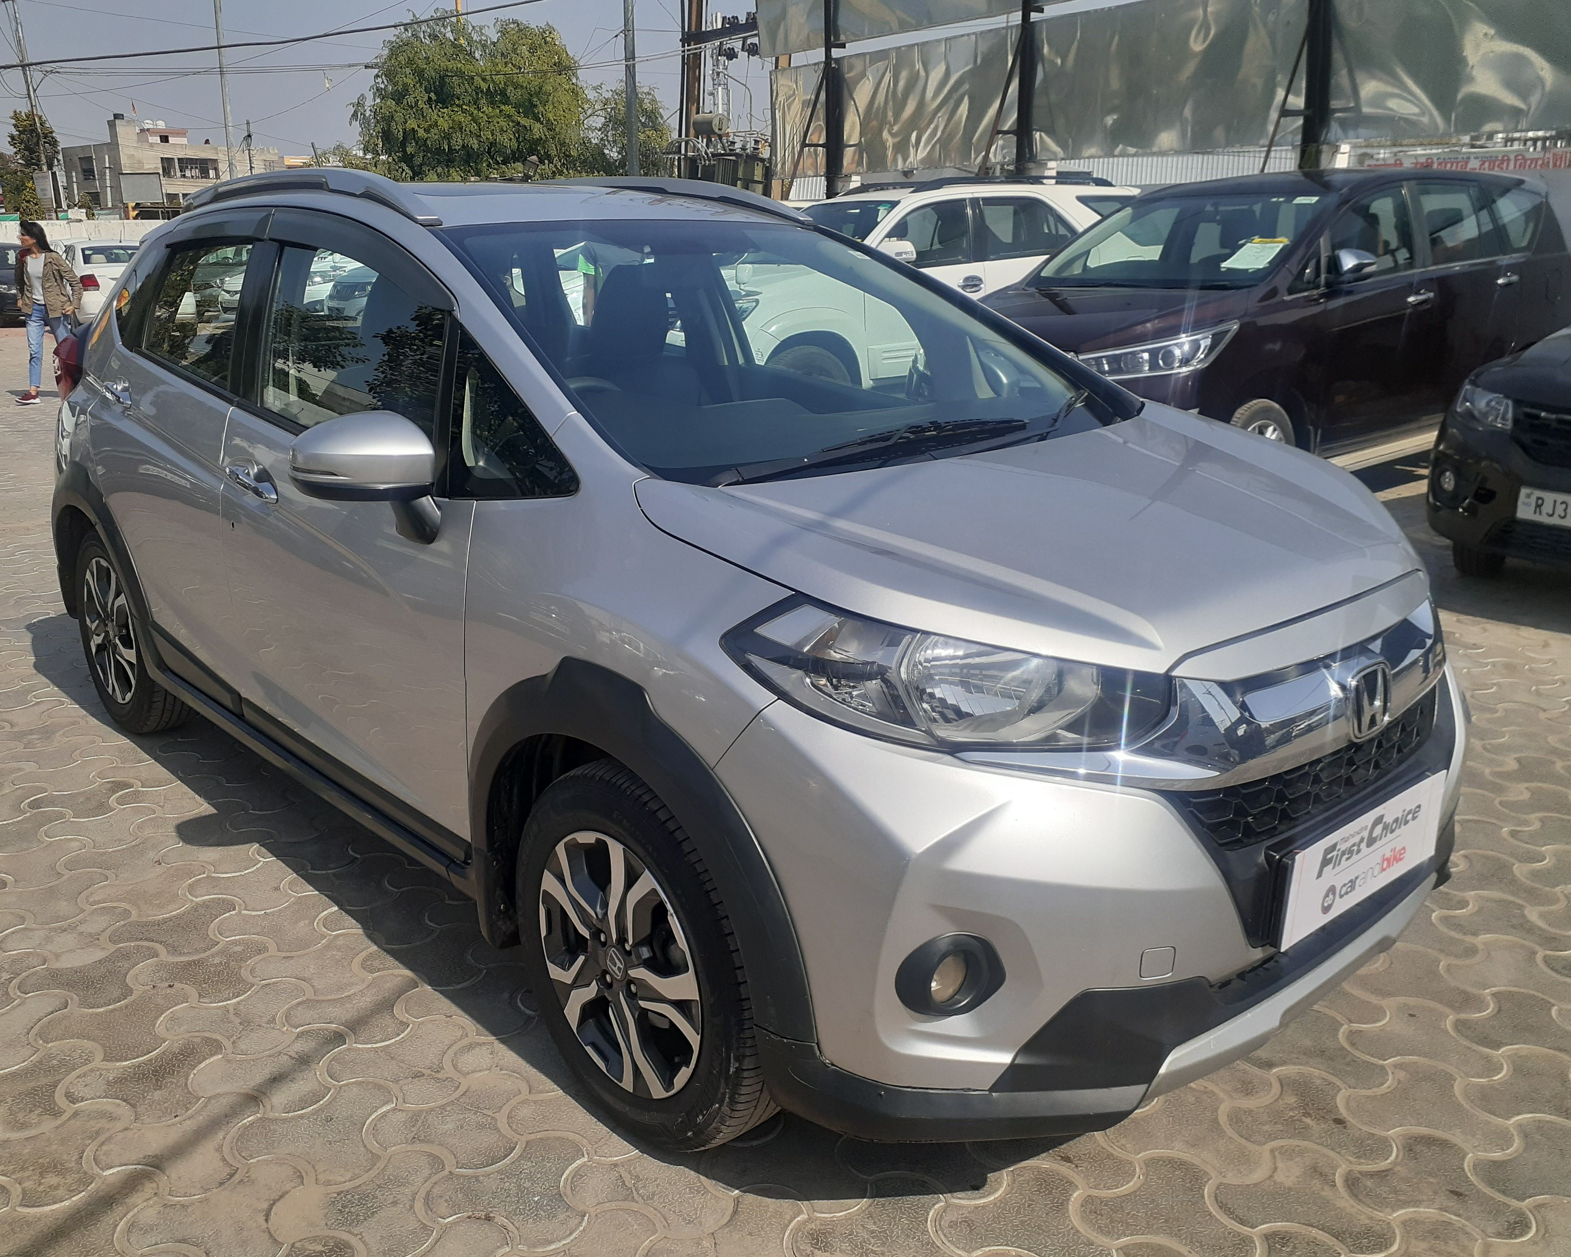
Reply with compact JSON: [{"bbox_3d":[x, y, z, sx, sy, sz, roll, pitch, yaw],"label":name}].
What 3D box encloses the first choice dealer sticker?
[{"bbox_3d":[0.887,0.341,1.976,0.500,0.152,0.015,-14,21,-41],"label":"first choice dealer sticker"}]

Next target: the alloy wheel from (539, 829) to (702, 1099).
[{"bbox_3d":[-0.213,0.522,2.123,0.165,0.440,0.440,-14,21,-41],"label":"alloy wheel"}]

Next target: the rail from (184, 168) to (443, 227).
[{"bbox_3d":[-1.189,-1.021,3.103,0.080,0.140,1.480,-14,21,-41],"label":"rail"}]

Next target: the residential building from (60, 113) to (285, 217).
[{"bbox_3d":[-52.002,-36.750,111.129,13.200,11.600,12.000,-14,21,-39],"label":"residential building"}]

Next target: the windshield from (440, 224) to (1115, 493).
[{"bbox_3d":[-0.003,-0.621,2.708,1.300,0.140,0.970,-14,49,-41],"label":"windshield"}]

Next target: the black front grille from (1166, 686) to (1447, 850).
[{"bbox_3d":[0.846,0.189,1.980,0.860,0.130,0.130,-14,21,-41],"label":"black front grille"}]

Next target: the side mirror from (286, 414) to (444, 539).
[{"bbox_3d":[-0.697,-0.254,2.184,0.245,0.225,0.170,-14,21,-41],"label":"side mirror"}]

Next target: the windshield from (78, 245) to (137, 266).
[{"bbox_3d":[-9.817,-5.490,19.200,1.200,0.140,0.600,-6,49,-20],"label":"windshield"}]

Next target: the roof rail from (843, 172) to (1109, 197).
[{"bbox_3d":[1.397,-3.318,9.855,2.200,0.150,1.150,-13,21,-38],"label":"roof rail"}]

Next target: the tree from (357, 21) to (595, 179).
[{"bbox_3d":[-9.035,-13.580,37.703,6.600,7.900,6.400,0,16,0],"label":"tree"}]

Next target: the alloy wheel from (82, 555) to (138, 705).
[{"bbox_3d":[-1.944,-0.002,3.928,0.165,0.440,0.440,-14,21,-41],"label":"alloy wheel"}]

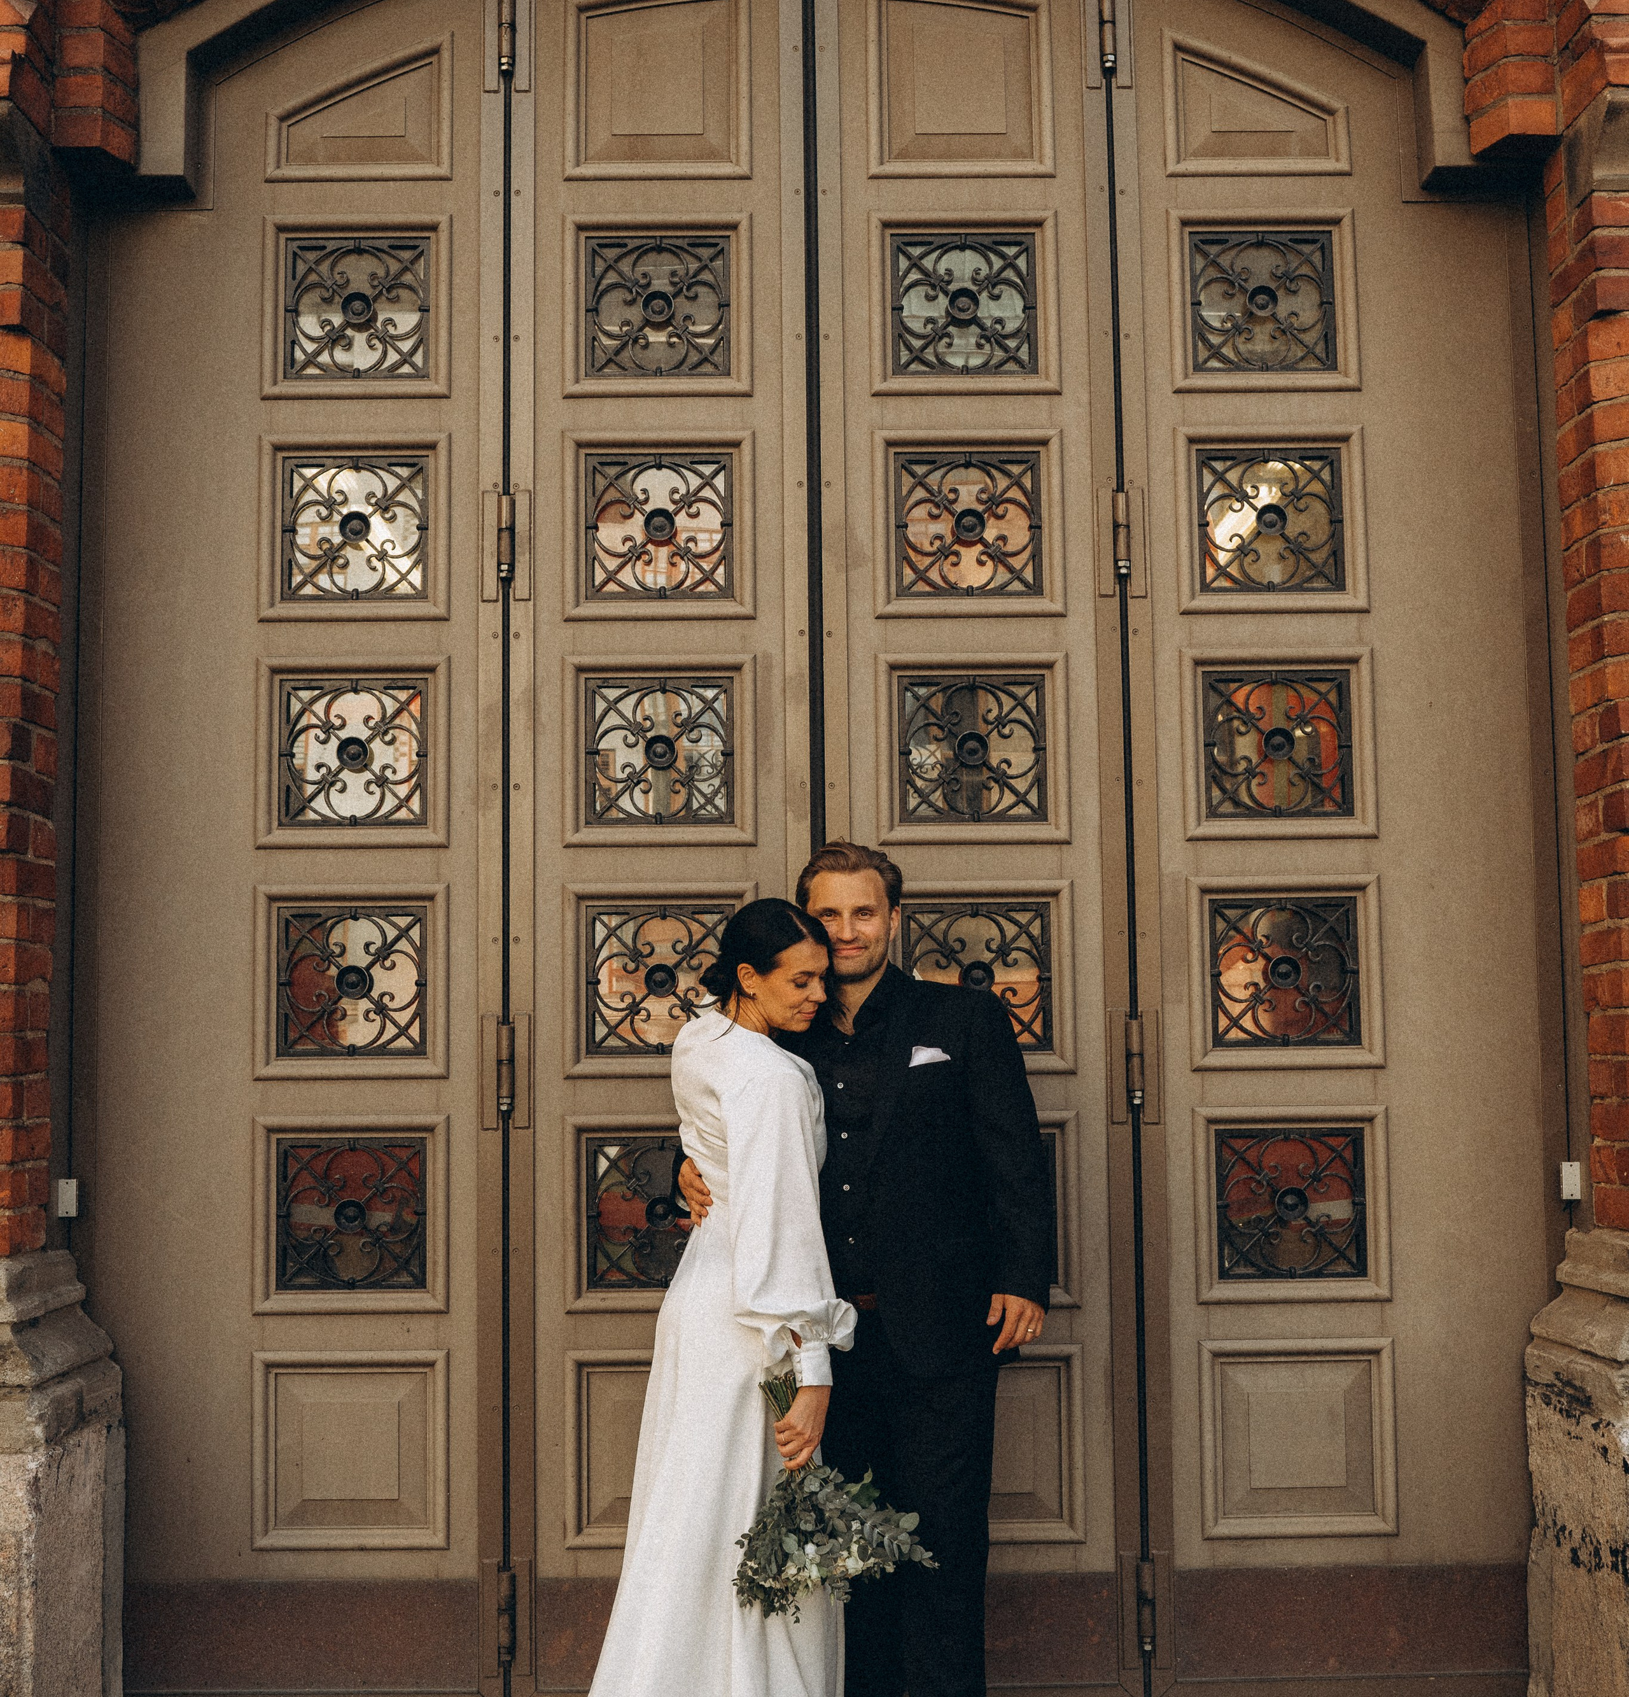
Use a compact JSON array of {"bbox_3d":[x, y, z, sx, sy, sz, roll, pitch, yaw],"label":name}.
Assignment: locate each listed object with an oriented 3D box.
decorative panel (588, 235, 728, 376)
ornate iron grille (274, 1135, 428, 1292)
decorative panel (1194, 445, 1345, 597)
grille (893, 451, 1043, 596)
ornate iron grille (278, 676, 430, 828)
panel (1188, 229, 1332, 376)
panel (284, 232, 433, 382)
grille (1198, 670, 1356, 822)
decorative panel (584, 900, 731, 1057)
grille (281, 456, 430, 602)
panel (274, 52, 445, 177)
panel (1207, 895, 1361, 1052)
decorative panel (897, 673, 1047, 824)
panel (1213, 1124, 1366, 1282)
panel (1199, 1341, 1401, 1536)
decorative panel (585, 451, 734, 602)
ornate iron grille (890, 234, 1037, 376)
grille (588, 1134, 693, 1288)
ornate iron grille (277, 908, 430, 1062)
[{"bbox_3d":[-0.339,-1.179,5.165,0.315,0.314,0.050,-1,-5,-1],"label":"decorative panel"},{"bbox_3d":[-0.994,0.788,5.095,0.322,0.322,0.045,-1,-6,-1],"label":"ornate iron grille"},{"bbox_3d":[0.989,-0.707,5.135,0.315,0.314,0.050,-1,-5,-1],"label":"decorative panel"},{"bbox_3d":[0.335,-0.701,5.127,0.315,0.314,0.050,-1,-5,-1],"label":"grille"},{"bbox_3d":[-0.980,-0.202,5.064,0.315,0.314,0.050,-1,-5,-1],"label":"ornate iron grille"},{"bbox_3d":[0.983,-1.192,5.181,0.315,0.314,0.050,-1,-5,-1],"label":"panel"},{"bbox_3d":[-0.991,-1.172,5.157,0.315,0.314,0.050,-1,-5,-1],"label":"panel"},{"bbox_3d":[0.984,-0.222,5.050,0.319,0.323,0.050,-1,-5,-1],"label":"grille"},{"bbox_3d":[-0.320,0.272,4.992,0.315,0.321,0.050,-1,-5,-1],"label":"decorative panel"},{"bbox_3d":[-0.979,-0.680,5.070,0.319,0.317,0.050,-1,-5,-1],"label":"grille"},{"bbox_3d":[-1.021,-1.649,5.336,0.385,0.293,0.045,-1,-6,-1],"label":"panel"},{"bbox_3d":[1.025,0.270,5.172,0.322,0.322,0.045,-1,-6,-1],"label":"panel"},{"bbox_3d":[0.348,-0.221,5.212,0.322,0.322,0.045,-1,-6,-1],"label":"decorative panel"},{"bbox_3d":[1.031,0.767,5.123,0.322,0.322,0.045,-1,-6,-1],"label":"panel"},{"bbox_3d":[1.004,1.222,4.922,0.406,0.400,0.050,-1,-5,-1],"label":"panel"},{"bbox_3d":[-0.342,-0.712,5.252,0.322,0.322,0.045,-1,-6,-1],"label":"decorative panel"},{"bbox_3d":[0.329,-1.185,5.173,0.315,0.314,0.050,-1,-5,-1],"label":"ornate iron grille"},{"bbox_3d":[-0.325,0.781,5.104,0.322,0.322,0.045,-1,-6,-1],"label":"grille"},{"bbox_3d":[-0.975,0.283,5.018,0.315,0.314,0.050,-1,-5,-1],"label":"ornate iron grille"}]

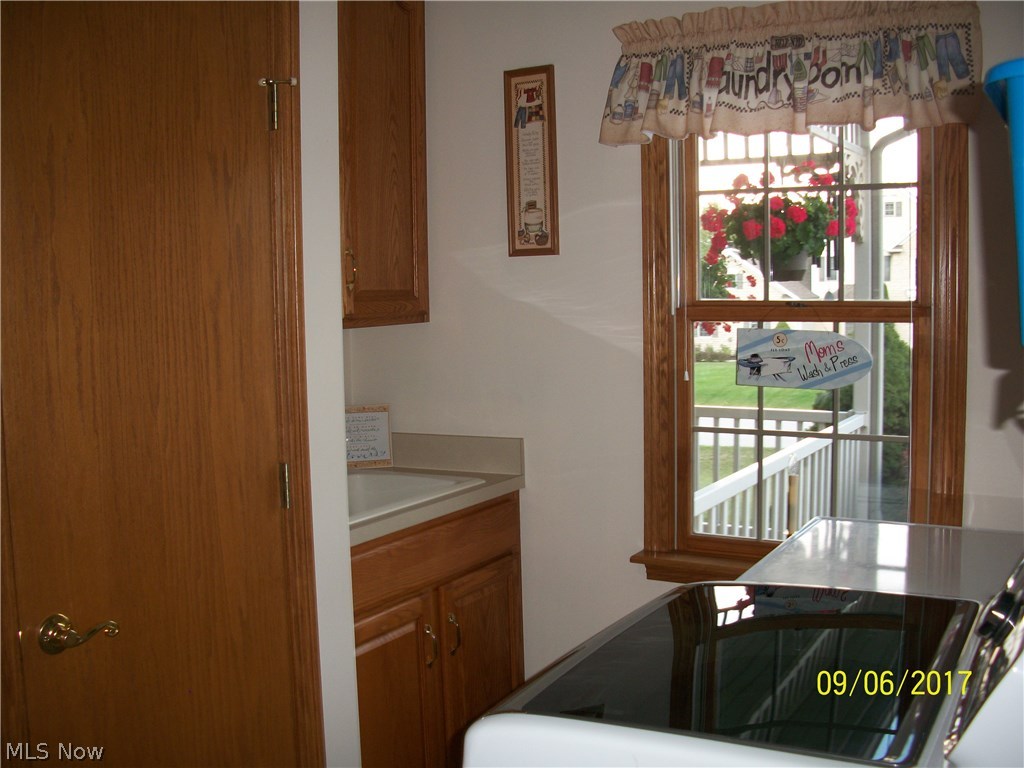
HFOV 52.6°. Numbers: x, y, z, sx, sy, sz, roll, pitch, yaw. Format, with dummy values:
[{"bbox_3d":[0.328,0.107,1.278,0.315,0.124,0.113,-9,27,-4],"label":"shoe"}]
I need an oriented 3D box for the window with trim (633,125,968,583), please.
[{"bbox_3d":[0.712,-0.159,2.655,0.865,1.430,0.100,2,5,29],"label":"window with trim"}]

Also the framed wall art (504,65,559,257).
[{"bbox_3d":[0.057,-0.632,2.962,0.160,0.535,0.022,2,5,29],"label":"framed wall art"}]

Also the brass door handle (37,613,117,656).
[{"bbox_3d":[-0.687,0.394,1.648,0.062,0.067,0.117,2,5,29],"label":"brass door handle"}]

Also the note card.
[{"bbox_3d":[-0.490,0.166,3.261,0.220,0.205,0.014,-2,-8,-17],"label":"note card"}]

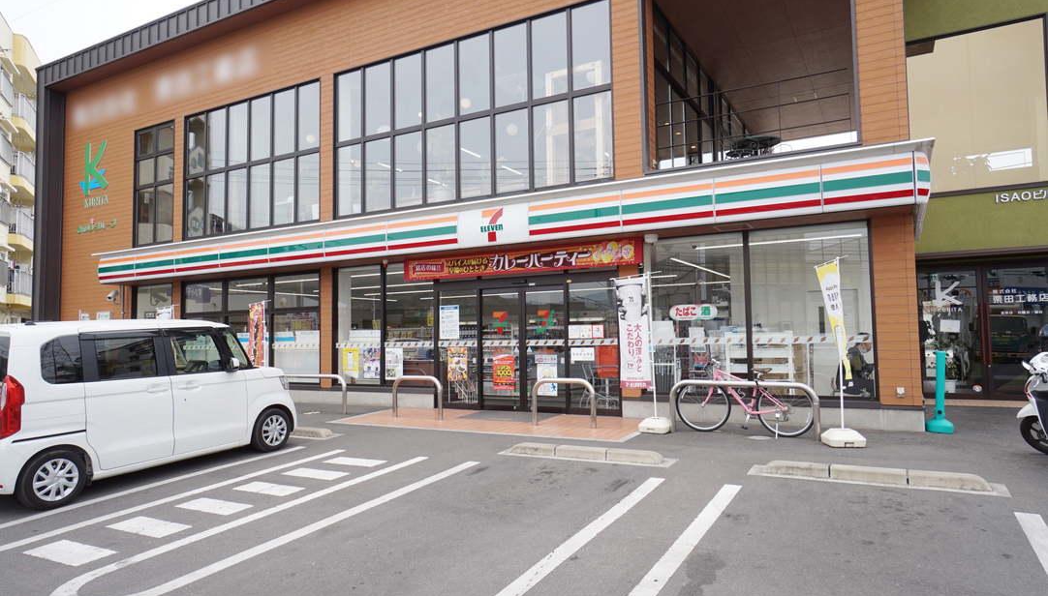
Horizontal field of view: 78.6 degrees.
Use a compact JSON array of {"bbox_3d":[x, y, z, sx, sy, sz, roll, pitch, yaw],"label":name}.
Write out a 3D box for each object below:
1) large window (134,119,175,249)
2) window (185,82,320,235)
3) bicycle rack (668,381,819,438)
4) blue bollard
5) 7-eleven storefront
[{"bbox_3d":[-9.218,-2.823,16.009,1.690,3.020,0.150,-3,-4,29],"label":"large window"},{"bbox_3d":[-6.144,-2.961,14.299,4.580,3.030,0.150,-3,-4,29],"label":"window"},{"bbox_3d":[2.732,1.403,8.038,1.810,0.670,0.075,-3,-4,29],"label":"bicycle rack"},{"bbox_3d":[5.111,1.138,7.891,0.320,0.980,0.320,-3,-4,29],"label":"blue bollard"},{"bbox_3d":[-2.495,0.316,11.466,16.680,3.360,1.400,-3,-4,29],"label":"7-eleven storefront"}]

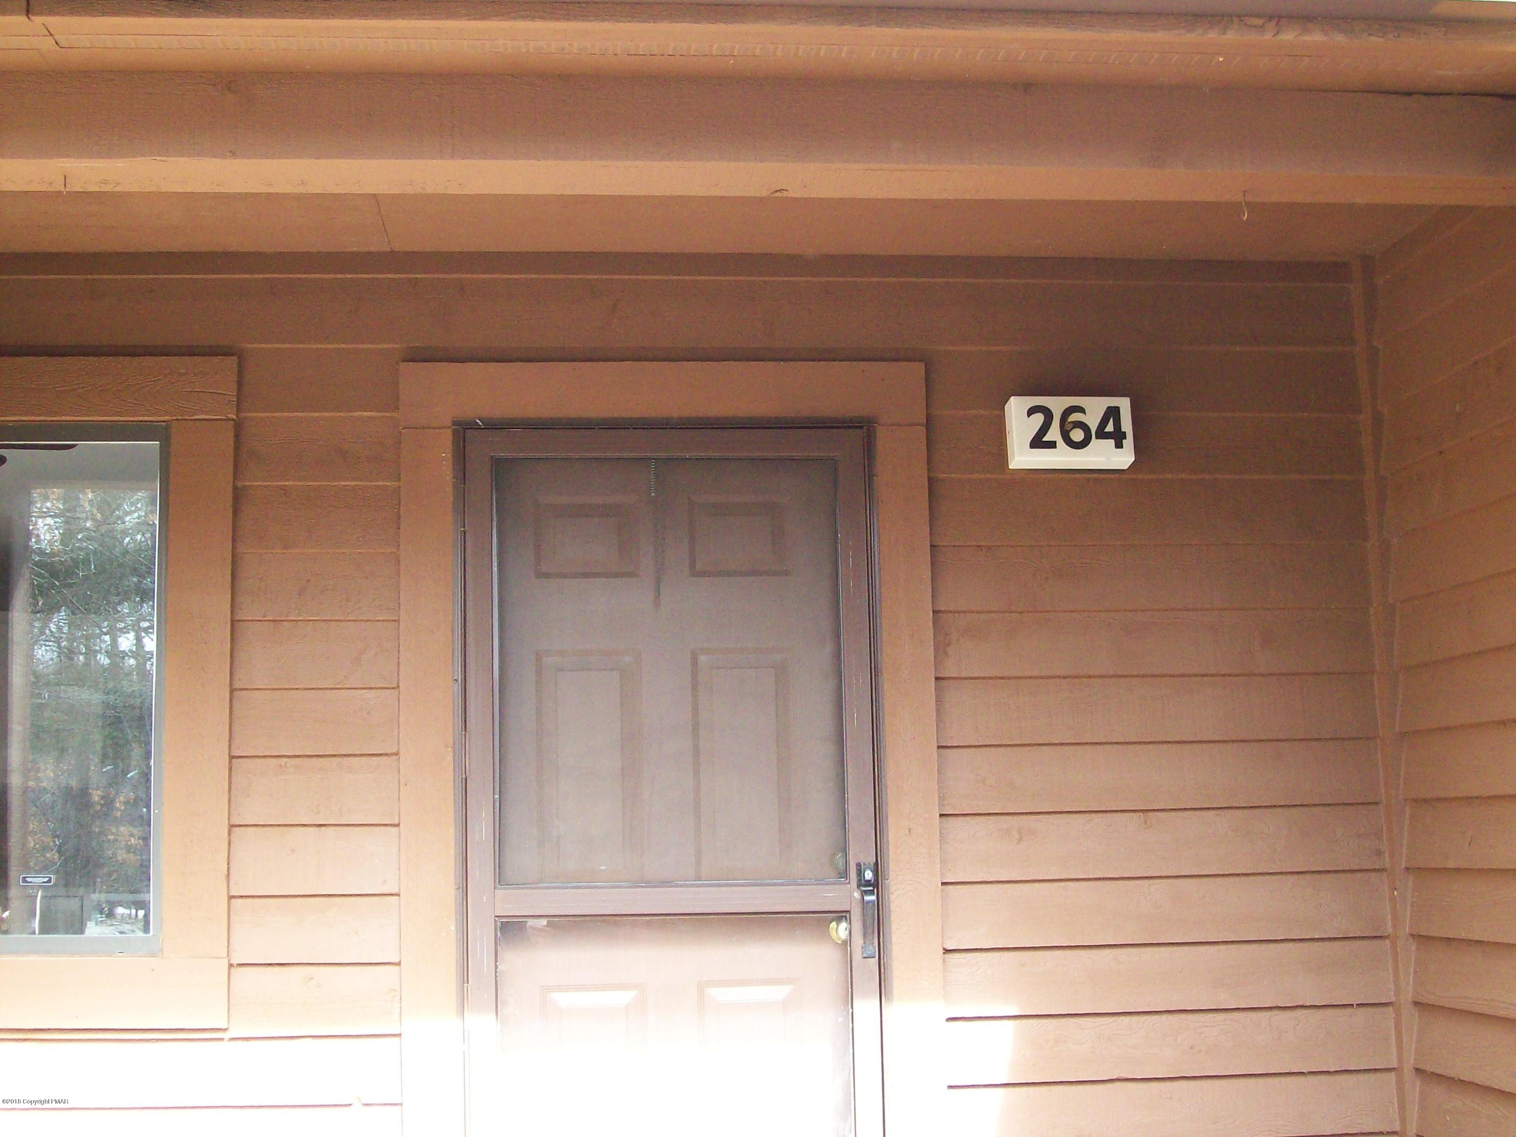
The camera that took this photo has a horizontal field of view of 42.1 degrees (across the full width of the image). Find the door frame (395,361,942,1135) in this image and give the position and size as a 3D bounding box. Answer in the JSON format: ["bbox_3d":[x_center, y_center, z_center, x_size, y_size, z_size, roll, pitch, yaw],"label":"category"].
[{"bbox_3d":[-0.187,0.642,4.316,1.166,2.202,0.130,0,-7,-6],"label":"door frame"}]

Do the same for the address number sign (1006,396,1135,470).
[{"bbox_3d":[0.701,-0.305,4.435,0.268,0.141,0.075,0,-12,-6],"label":"address number sign"}]

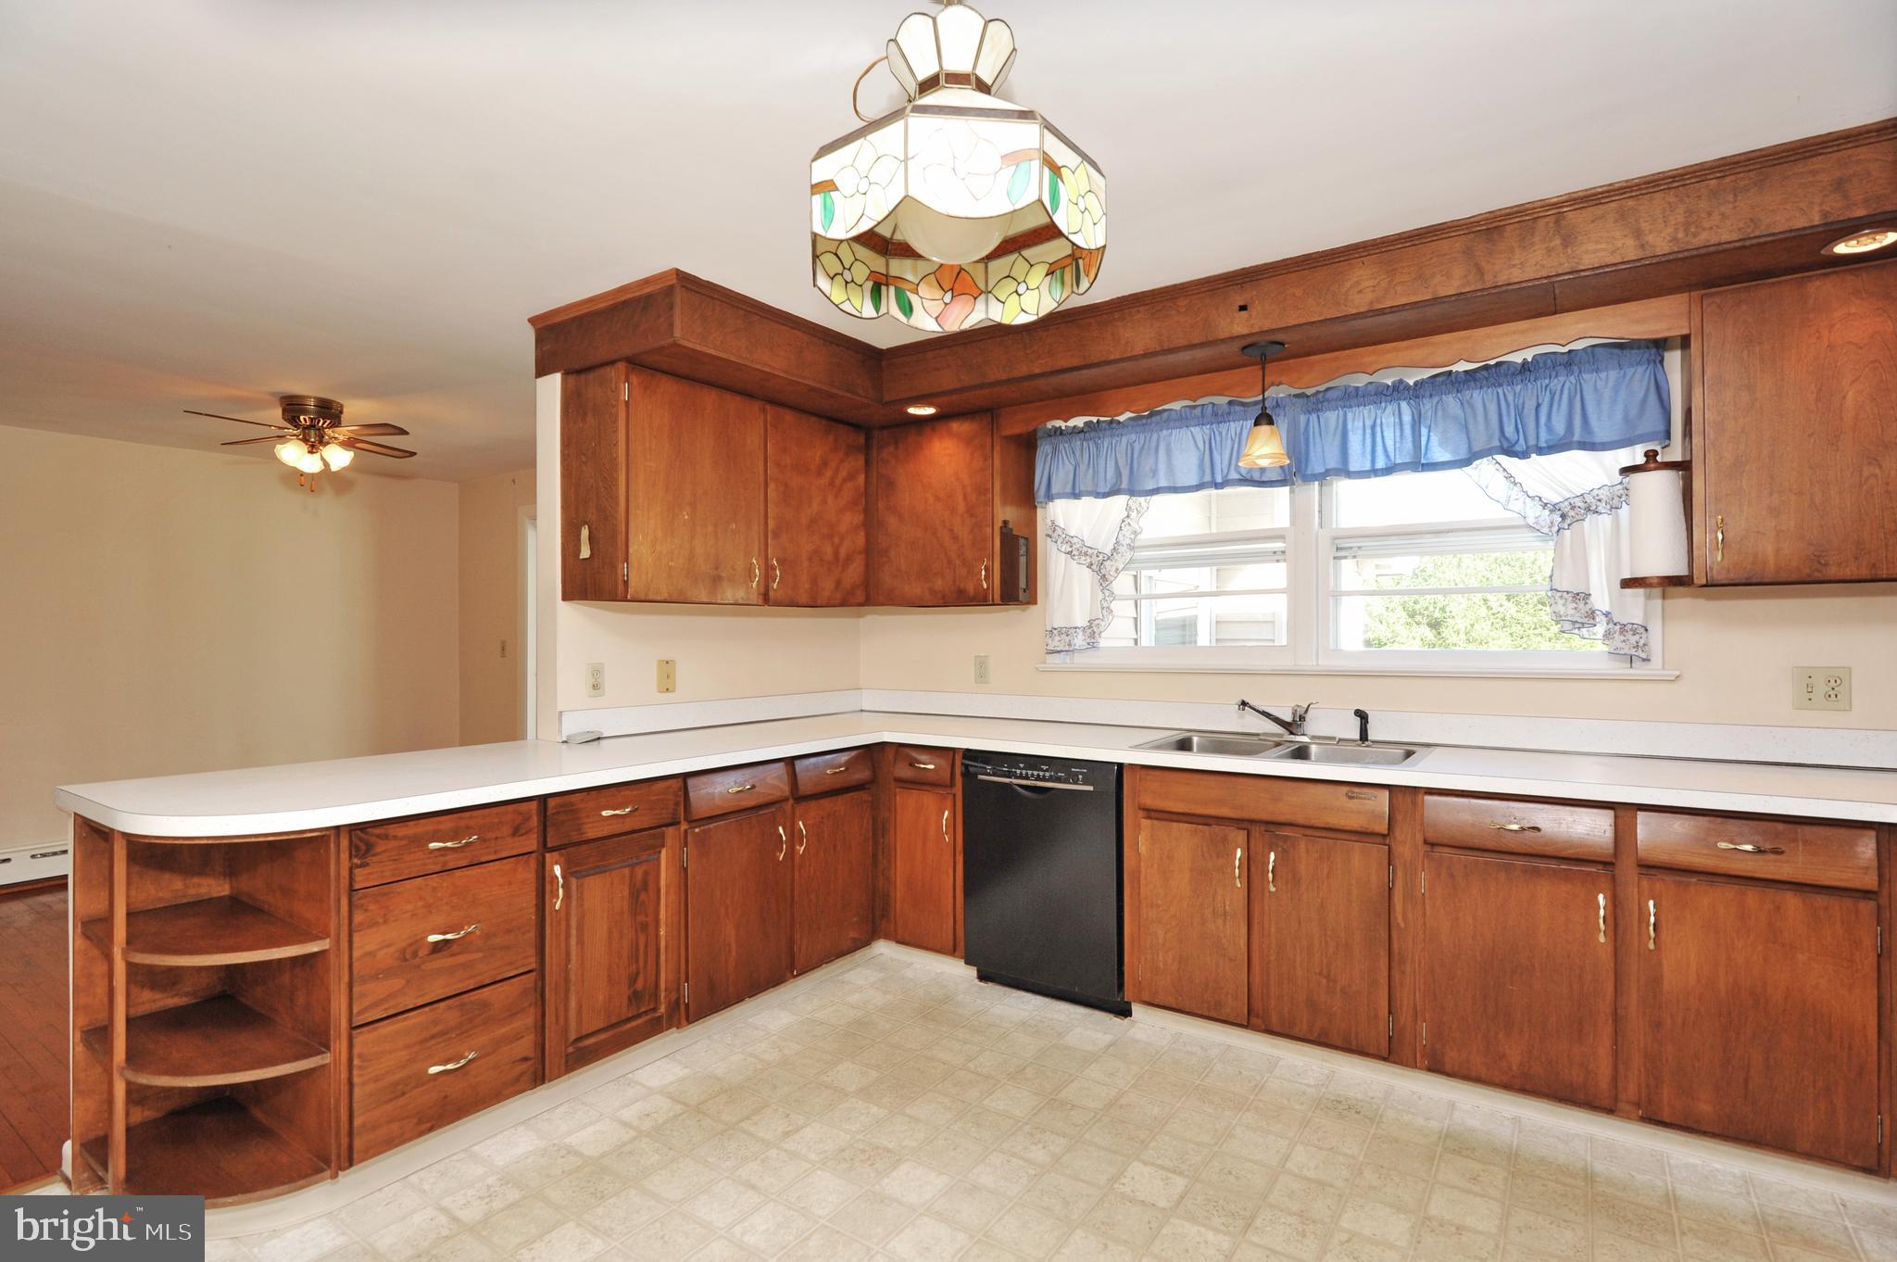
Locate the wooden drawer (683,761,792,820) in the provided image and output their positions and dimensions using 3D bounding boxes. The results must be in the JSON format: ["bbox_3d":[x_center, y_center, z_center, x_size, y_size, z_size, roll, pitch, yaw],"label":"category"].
[{"bbox_3d":[-0.838,0.518,3.026,0.400,0.133,0.461,0,-1,33],"label":"wooden drawer"}]

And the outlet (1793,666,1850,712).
[{"bbox_3d":[2.473,0.165,2.531,0.119,0.123,0.010,0,-1,33],"label":"outlet"}]

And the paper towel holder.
[{"bbox_3d":[2.033,-0.322,2.583,0.154,0.398,0.146,0,-1,35],"label":"paper towel holder"}]

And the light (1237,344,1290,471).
[{"bbox_3d":[1.003,-0.708,2.842,0.165,0.370,0.165,0,-1,35],"label":"light"}]

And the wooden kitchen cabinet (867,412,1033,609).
[{"bbox_3d":[0.022,-0.508,4.028,0.670,0.803,0.371,0,-1,35],"label":"wooden kitchen cabinet"}]

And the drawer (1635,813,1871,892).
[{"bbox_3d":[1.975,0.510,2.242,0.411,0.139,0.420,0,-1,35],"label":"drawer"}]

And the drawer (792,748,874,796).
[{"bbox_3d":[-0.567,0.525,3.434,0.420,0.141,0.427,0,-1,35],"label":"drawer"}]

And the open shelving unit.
[{"bbox_3d":[-1.652,0.823,1.981,0.620,0.813,0.325,0,-1,33],"label":"open shelving unit"}]

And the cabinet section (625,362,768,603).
[{"bbox_3d":[-0.991,-0.487,3.236,0.310,0.766,0.598,-1,-1,35],"label":"cabinet section"}]

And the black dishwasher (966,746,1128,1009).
[{"bbox_3d":[0.470,0.869,3.349,0.591,0.860,0.600,0,-1,33],"label":"black dishwasher"}]

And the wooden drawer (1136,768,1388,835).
[{"bbox_3d":[1.030,0.519,2.871,0.740,0.133,0.360,0,-1,33],"label":"wooden drawer"}]

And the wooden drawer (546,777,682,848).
[{"bbox_3d":[-1.094,0.512,2.639,0.400,0.130,0.437,0,-1,33],"label":"wooden drawer"}]

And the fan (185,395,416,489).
[{"bbox_3d":[-2.926,-0.862,4.113,1.050,0.410,1.050,0,-1,35],"label":"fan"}]

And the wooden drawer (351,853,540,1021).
[{"bbox_3d":[-1.350,0.725,2.251,0.400,0.301,0.431,0,-1,33],"label":"wooden drawer"}]

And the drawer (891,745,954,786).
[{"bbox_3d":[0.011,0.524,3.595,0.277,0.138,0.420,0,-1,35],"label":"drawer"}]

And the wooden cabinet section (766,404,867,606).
[{"bbox_3d":[-0.650,-0.482,3.728,0.310,0.766,0.583,-1,-1,35],"label":"wooden cabinet section"}]

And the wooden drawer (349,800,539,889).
[{"bbox_3d":[-1.349,0.508,2.254,0.400,0.133,0.431,0,-1,33],"label":"wooden drawer"}]

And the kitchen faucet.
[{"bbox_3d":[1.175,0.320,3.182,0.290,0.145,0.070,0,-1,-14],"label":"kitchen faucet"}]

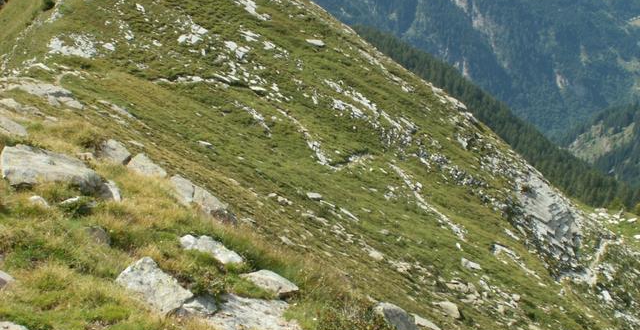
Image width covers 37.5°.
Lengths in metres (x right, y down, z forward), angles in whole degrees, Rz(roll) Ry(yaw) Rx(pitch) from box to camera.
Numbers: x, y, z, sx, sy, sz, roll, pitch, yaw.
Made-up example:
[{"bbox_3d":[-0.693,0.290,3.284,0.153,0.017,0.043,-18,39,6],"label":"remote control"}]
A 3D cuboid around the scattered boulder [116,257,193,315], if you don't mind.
[{"bbox_3d":[-1.251,0.918,7.127,0.564,0.400,0.423,-2,12,-10],"label":"scattered boulder"}]

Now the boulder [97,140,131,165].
[{"bbox_3d":[-3.026,-0.183,13.819,0.494,0.351,0.395,-3,12,-12],"label":"boulder"}]

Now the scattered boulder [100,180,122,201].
[{"bbox_3d":[-2.338,0.286,10.573,0.245,0.228,0.245,-3,12,-13],"label":"scattered boulder"}]

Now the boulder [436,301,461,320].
[{"bbox_3d":[2.880,3.262,21.136,0.535,0.373,0.454,2,12,8],"label":"boulder"}]

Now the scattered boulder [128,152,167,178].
[{"bbox_3d":[-2.415,0.007,13.124,0.551,0.308,0.414,-2,12,-10],"label":"scattered boulder"}]

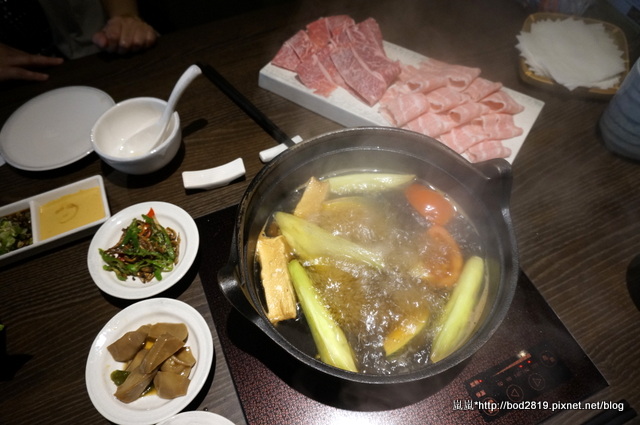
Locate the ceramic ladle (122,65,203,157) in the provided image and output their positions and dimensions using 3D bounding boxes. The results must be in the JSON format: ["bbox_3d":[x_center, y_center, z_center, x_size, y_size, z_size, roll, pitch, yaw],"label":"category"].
[{"bbox_3d":[-0.194,-0.123,0.548,0.139,0.035,0.042,-46,65,3],"label":"ceramic ladle"}]

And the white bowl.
[{"bbox_3d":[-0.225,-0.090,0.544,0.105,0.052,0.105,-1,58,1],"label":"white bowl"}]

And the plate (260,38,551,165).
[{"bbox_3d":[0.106,-0.167,0.597,0.346,0.025,0.176,33,64,20],"label":"plate"}]

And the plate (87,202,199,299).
[{"bbox_3d":[-0.194,0.043,0.477,0.122,0.020,0.122,-1,58,1],"label":"plate"}]

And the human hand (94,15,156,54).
[{"bbox_3d":[-0.302,-0.274,0.658,0.088,0.050,0.075,-23,60,-12],"label":"human hand"}]

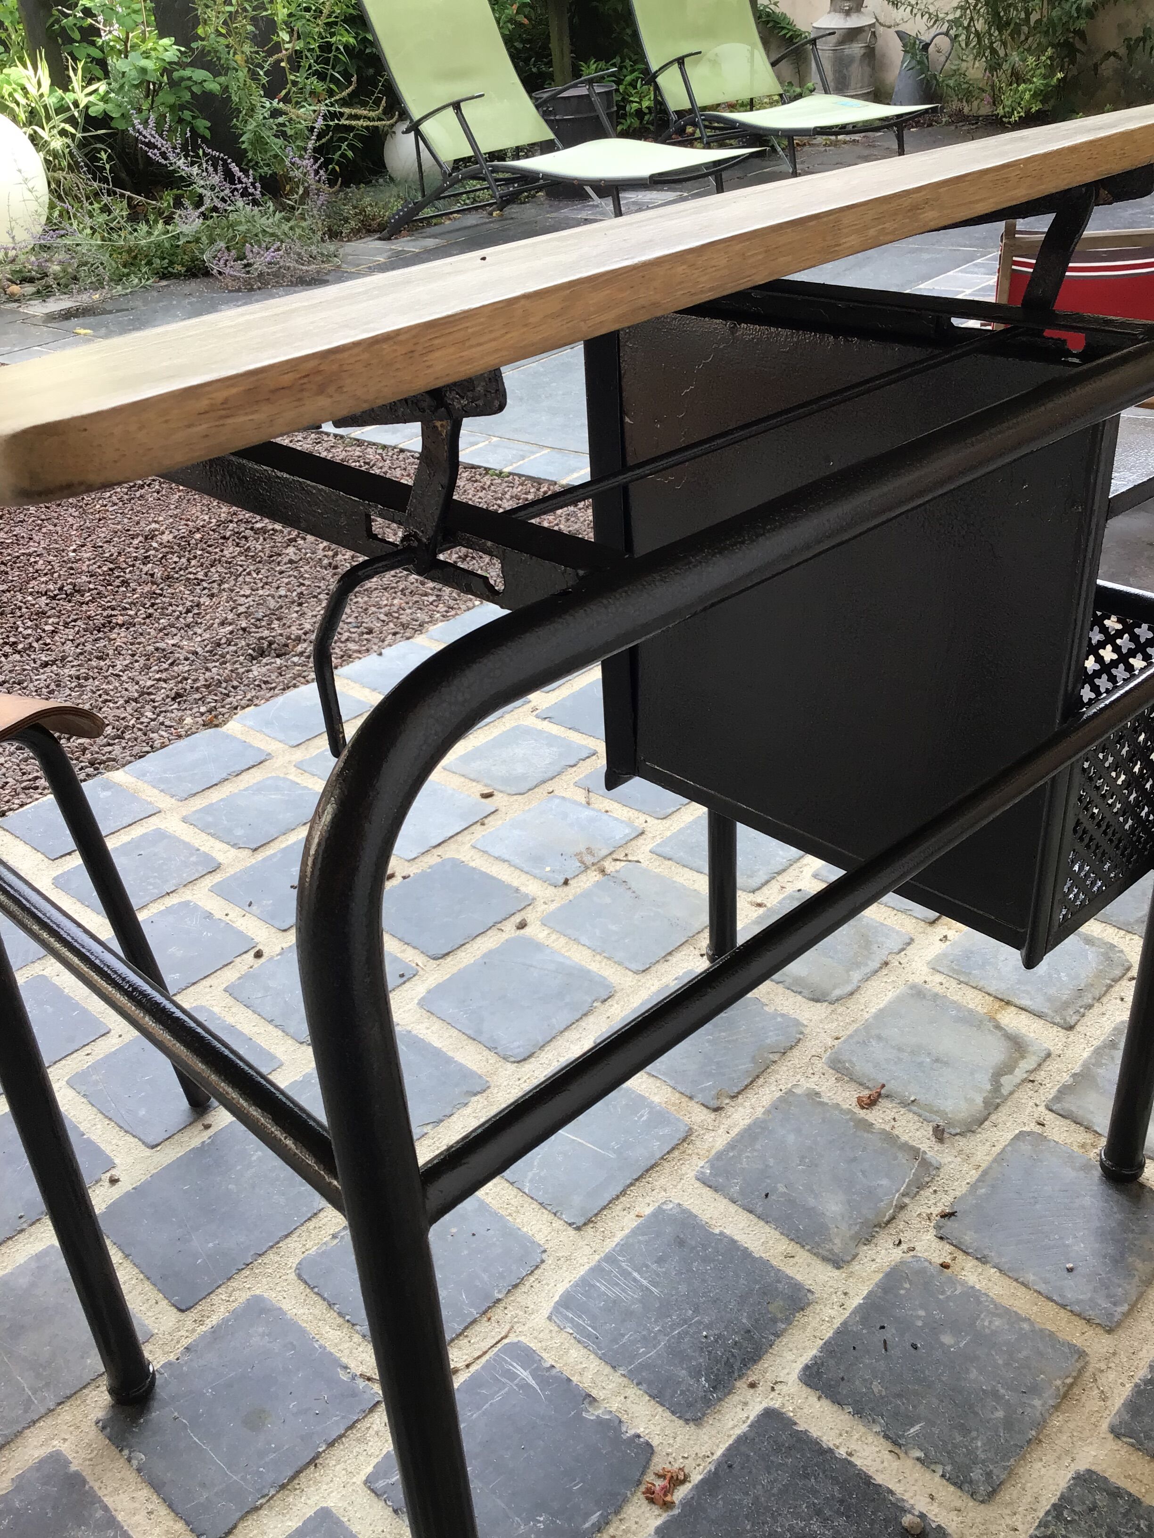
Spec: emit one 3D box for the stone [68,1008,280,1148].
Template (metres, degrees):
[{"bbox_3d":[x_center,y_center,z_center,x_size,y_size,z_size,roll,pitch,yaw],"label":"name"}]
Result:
[{"bbox_3d":[-0.364,0.288,1.263,0.137,0.025,0.141,22,38,39],"label":"stone"}]

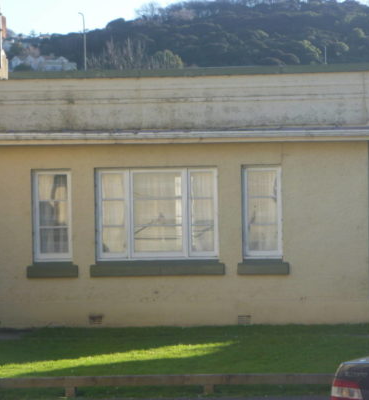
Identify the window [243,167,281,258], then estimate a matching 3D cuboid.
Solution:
[{"bbox_3d":[1.296,0.198,32.700,0.672,1.558,0.120,-1,2,10],"label":"window"}]

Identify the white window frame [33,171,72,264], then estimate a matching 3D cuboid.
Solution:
[{"bbox_3d":[-2.230,0.259,33.322,0.679,1.561,0.120,-1,2,10],"label":"white window frame"}]

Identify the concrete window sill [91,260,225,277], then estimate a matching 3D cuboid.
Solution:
[{"bbox_3d":[-0.439,1.158,32.963,2.289,0.243,0.220,-1,2,10],"label":"concrete window sill"}]

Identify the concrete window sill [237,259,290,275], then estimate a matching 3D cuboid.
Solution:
[{"bbox_3d":[1.321,1.127,32.653,0.860,0.240,0.220,-1,2,10],"label":"concrete window sill"}]

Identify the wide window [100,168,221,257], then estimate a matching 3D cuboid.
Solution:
[{"bbox_3d":[-0.452,0.226,33.008,2.096,1.558,0.120,-1,2,10],"label":"wide window"}]

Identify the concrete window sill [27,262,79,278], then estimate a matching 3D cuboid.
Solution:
[{"bbox_3d":[-2.216,1.199,33.277,0.885,0.247,0.220,-1,2,10],"label":"concrete window sill"}]

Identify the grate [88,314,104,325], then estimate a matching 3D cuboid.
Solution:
[{"bbox_3d":[-1.485,2.012,33.143,0.231,0.155,0.050,-1,2,10],"label":"grate"}]

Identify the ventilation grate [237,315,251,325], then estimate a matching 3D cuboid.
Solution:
[{"bbox_3d":[1.002,1.985,32.704,0.214,0.138,0.050,-1,2,10],"label":"ventilation grate"}]

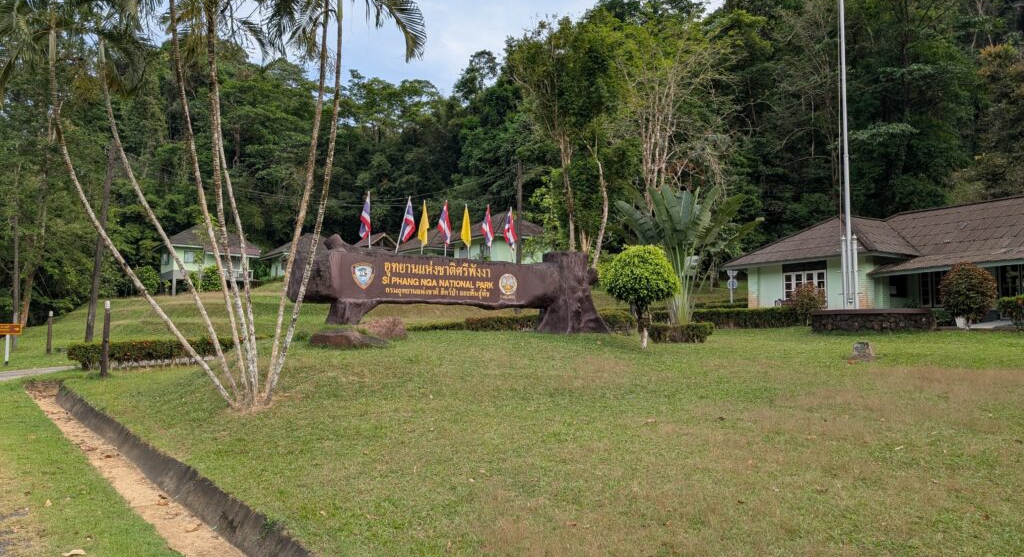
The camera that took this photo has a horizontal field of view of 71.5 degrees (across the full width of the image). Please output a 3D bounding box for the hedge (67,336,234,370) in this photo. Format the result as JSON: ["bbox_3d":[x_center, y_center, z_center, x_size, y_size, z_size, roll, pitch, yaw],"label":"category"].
[{"bbox_3d":[-12.800,2.680,26.000,1.000,0.920,7.400,-1,-4,12],"label":"hedge"}]

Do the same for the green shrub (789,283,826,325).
[{"bbox_3d":[10.390,0.879,25.000,1.350,1.550,1.350,0,-4,0],"label":"green shrub"}]

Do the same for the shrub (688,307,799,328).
[{"bbox_3d":[8.600,1.460,26.600,0.800,0.740,4.400,4,-5,-44],"label":"shrub"}]

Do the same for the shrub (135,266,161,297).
[{"bbox_3d":[-30.759,0.169,60.000,2.200,2.500,2.200,0,-4,0],"label":"shrub"}]

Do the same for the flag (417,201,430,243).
[{"bbox_3d":[-1.977,-1.268,15.937,0.300,1.017,0.170,3,-5,-33],"label":"flag"}]

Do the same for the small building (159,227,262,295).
[{"bbox_3d":[-26.922,-1.700,63.221,7.900,6.074,5.300,4,-6,-44],"label":"small building"}]

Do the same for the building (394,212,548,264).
[{"bbox_3d":[-3.235,-2.983,57.177,8.000,4.856,9.500,4,-5,-40],"label":"building"}]

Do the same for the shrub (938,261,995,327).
[{"bbox_3d":[15.055,0.545,23.500,1.850,2.150,1.850,0,-4,0],"label":"shrub"}]

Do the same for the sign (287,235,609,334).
[{"bbox_3d":[-1.100,0.270,16.600,7.900,2.080,1.300,2,-4,-32],"label":"sign"}]

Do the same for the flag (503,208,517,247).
[{"bbox_3d":[-0.058,-1.225,17.236,0.320,1.002,0.170,3,-5,-33],"label":"flag"}]

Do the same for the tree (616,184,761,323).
[{"bbox_3d":[4.919,-0.583,20.156,3.800,4.272,2.200,0,-4,0],"label":"tree"}]

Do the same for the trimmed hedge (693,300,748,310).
[{"bbox_3d":[10.852,1.354,37.021,3.300,0.573,1.000,1,-4,-9],"label":"trimmed hedge"}]

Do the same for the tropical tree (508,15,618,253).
[{"bbox_3d":[2.684,-6.781,38.561,5.700,15.421,5.200,0,-4,0],"label":"tropical tree"}]

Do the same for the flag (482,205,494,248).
[{"bbox_3d":[-0.582,-1.287,17.600,0.300,1.030,0.200,2,-4,-32],"label":"flag"}]

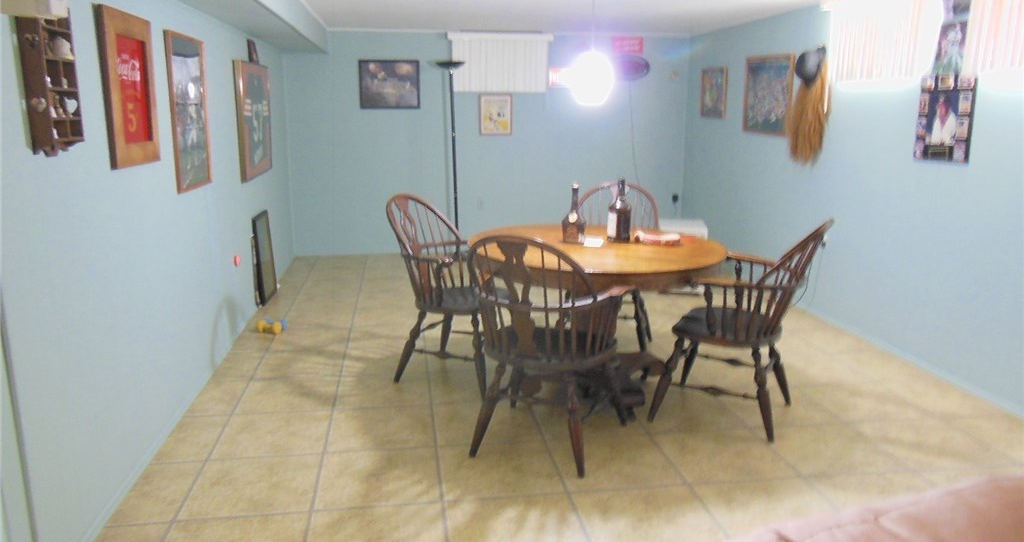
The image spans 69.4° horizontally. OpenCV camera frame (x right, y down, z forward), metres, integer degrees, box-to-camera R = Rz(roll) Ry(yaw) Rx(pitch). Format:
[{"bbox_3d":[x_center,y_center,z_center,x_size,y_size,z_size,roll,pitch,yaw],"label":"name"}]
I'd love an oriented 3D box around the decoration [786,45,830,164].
[{"bbox_3d":[1.984,-1.106,4.971,0.188,0.762,0.247,-2,13,-8],"label":"decoration"}]

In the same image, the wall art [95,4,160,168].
[{"bbox_3d":[-1.425,-0.676,2.759,0.034,0.544,0.460,-2,13,-8],"label":"wall art"}]

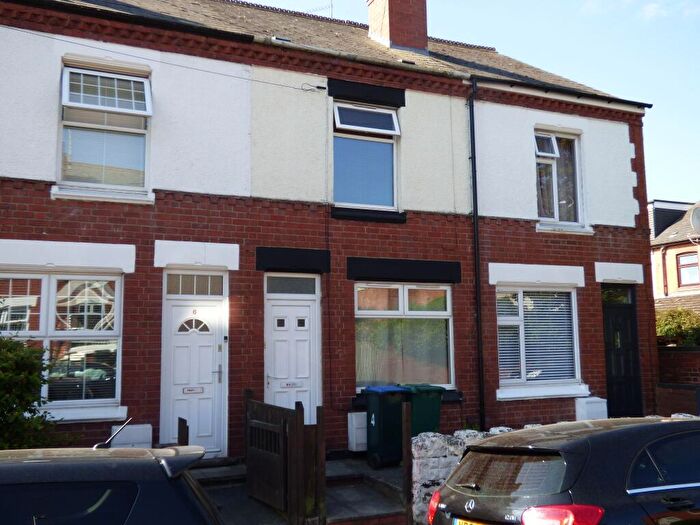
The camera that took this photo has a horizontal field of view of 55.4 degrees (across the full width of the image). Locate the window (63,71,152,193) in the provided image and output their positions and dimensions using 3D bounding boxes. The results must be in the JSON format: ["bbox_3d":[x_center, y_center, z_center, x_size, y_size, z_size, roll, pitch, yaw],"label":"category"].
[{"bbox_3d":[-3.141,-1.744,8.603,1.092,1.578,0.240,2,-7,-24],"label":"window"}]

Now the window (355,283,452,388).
[{"bbox_3d":[0.808,1.116,10.040,1.660,1.600,0.100,2,-7,-24],"label":"window"}]

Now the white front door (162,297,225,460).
[{"bbox_3d":[-2.040,1.514,8.729,0.835,2.053,0.090,2,-7,-24],"label":"white front door"}]

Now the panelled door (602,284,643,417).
[{"bbox_3d":[4.748,1.594,11.712,0.850,2.455,0.090,2,-7,-24],"label":"panelled door"}]

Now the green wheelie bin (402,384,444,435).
[{"bbox_3d":[1.004,2.270,9.520,0.530,1.040,0.480,2,-7,-24],"label":"green wheelie bin"}]

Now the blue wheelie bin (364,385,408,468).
[{"bbox_3d":[0.539,2.230,9.176,0.530,1.040,0.480,2,-7,-24],"label":"blue wheelie bin"}]

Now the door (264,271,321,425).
[{"bbox_3d":[-0.803,1.373,9.292,0.840,2.450,0.090,2,-7,-24],"label":"door"}]

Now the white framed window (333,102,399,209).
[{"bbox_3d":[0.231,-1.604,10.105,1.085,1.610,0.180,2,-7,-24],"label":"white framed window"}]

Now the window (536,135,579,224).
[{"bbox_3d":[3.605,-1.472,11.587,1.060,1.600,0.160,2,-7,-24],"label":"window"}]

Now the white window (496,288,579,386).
[{"bbox_3d":[3.084,1.199,11.033,1.650,1.617,0.100,2,-7,-24],"label":"white window"}]

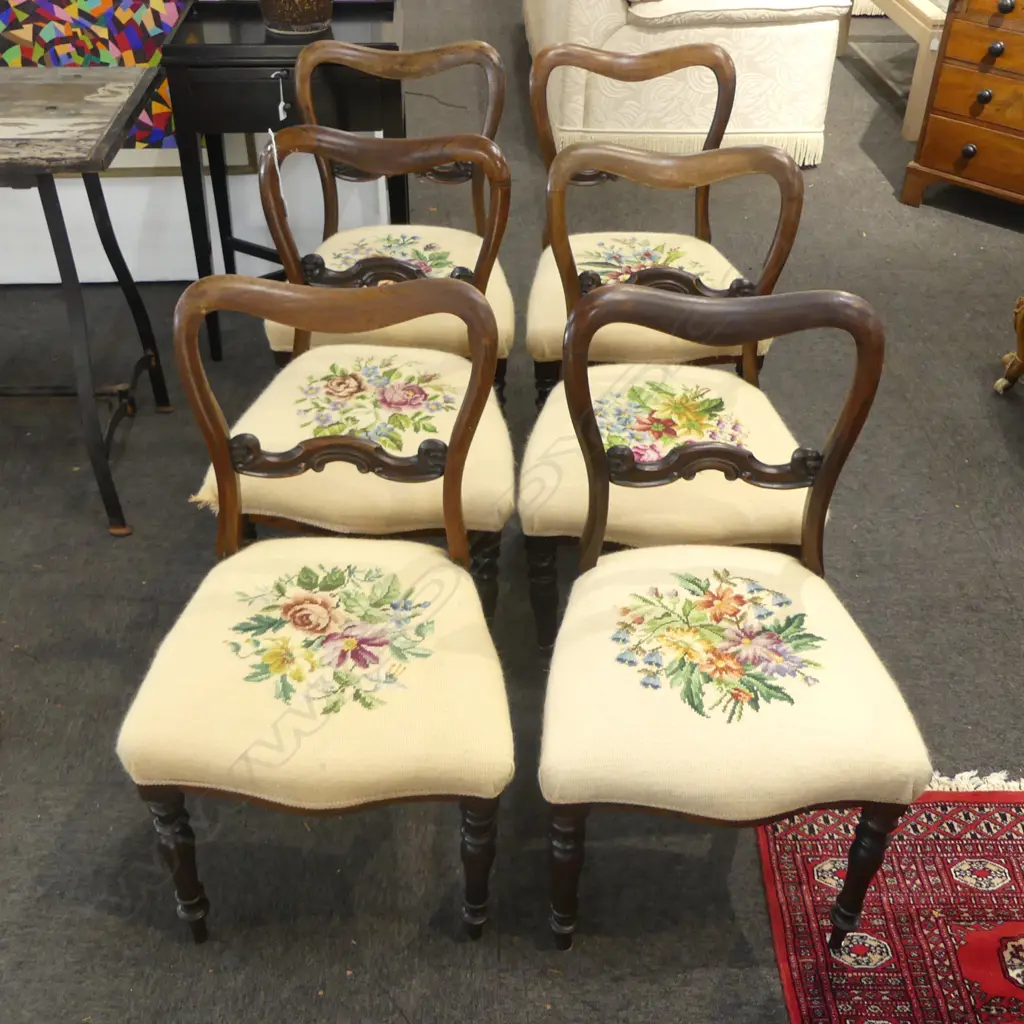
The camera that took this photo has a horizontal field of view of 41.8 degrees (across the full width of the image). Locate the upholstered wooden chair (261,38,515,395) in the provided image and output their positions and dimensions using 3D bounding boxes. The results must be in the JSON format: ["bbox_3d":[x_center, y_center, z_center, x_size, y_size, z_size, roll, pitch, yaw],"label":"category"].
[{"bbox_3d":[-0.239,-0.491,2.824,0.502,0.854,0.516,1,34,0],"label":"upholstered wooden chair"}]

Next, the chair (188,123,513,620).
[{"bbox_3d":[-0.228,-0.172,2.299,0.485,0.840,0.505,3,35,2],"label":"chair"}]

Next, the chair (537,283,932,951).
[{"bbox_3d":[0.274,0.175,1.819,0.485,0.840,0.505,1,35,-1],"label":"chair"}]

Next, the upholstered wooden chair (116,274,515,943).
[{"bbox_3d":[-0.241,0.161,1.823,0.485,0.840,0.505,1,35,0],"label":"upholstered wooden chair"}]

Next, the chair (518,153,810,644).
[{"bbox_3d":[0.258,-0.142,2.270,0.485,0.840,0.505,2,35,1],"label":"chair"}]

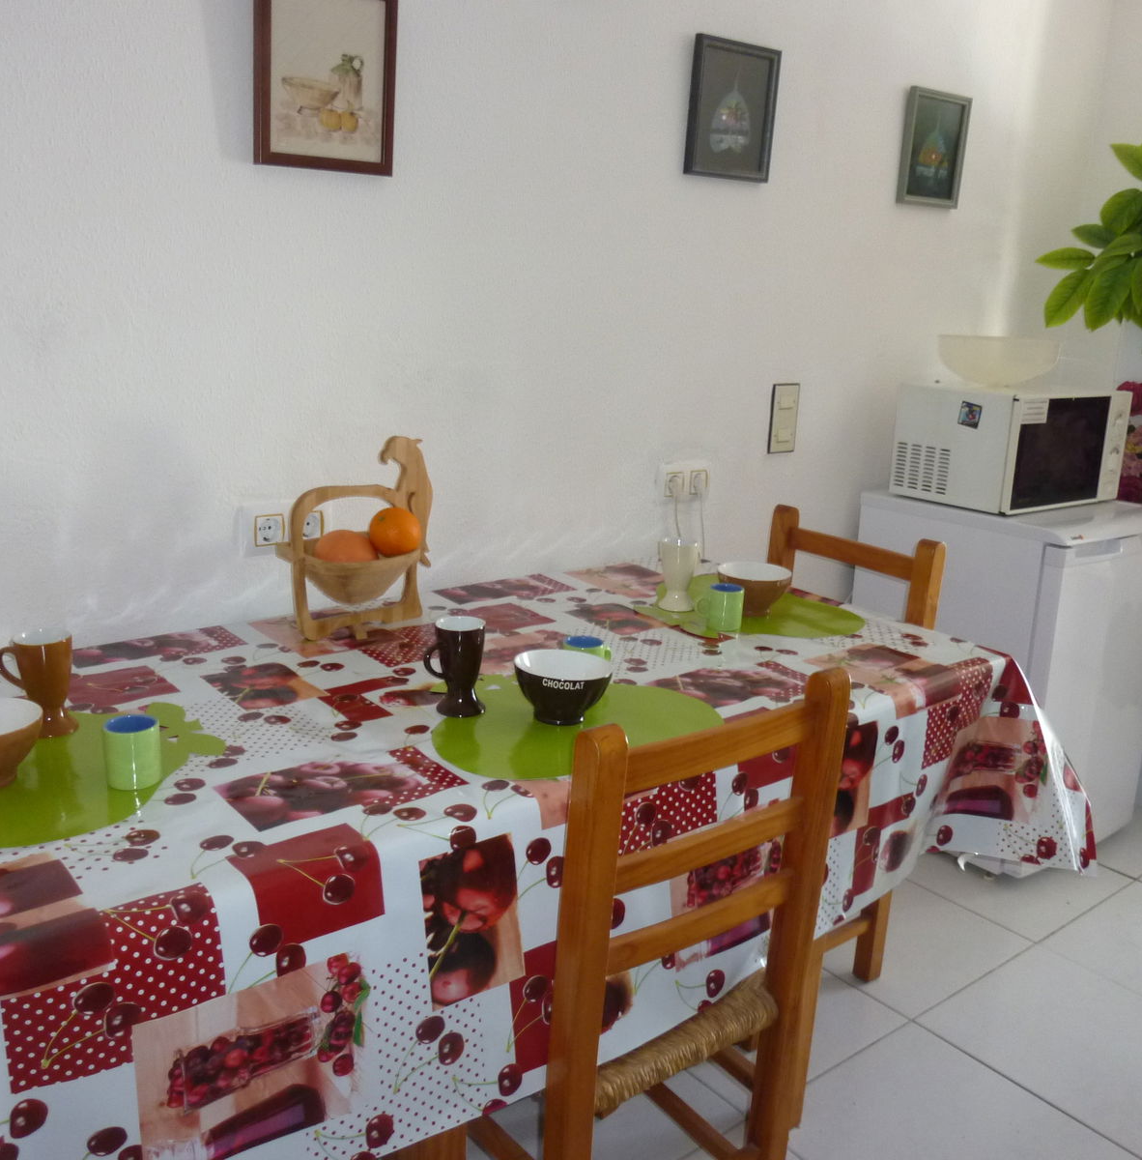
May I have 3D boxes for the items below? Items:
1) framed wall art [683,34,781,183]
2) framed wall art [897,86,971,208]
[{"bbox_3d":[0.342,-0.980,2.342,0.238,0.263,0.018,-9,21,-38],"label":"framed wall art"},{"bbox_3d":[0.905,-1.067,2.763,0.234,0.264,0.020,-10,19,-37],"label":"framed wall art"}]

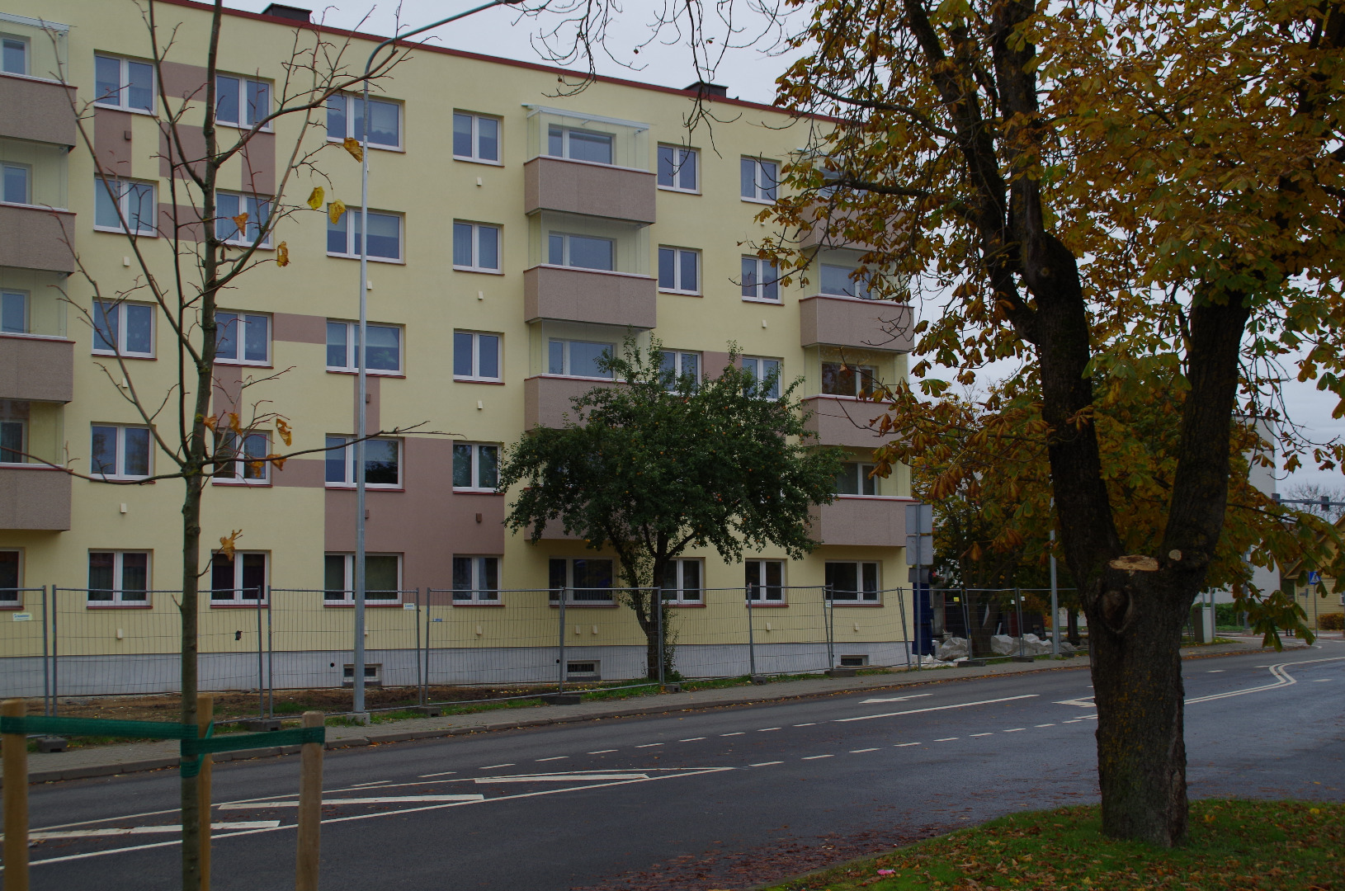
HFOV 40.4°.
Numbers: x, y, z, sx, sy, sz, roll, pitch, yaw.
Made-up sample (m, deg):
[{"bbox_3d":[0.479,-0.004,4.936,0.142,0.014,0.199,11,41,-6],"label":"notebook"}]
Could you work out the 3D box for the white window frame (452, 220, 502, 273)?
[{"bbox_3d":[-4.880,-4.898,45.400,1.390,1.200,0.120,3,-7,-32],"label":"white window frame"}]

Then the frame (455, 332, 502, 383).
[{"bbox_3d":[-4.753,-2.150,44.488,1.360,1.200,0.100,3,-7,-32],"label":"frame"}]

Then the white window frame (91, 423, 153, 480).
[{"bbox_3d":[-12.125,0.170,40.203,1.390,1.200,0.120,3,-7,-32],"label":"white window frame"}]

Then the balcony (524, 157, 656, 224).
[{"bbox_3d":[-2.054,-6.322,46.073,3.313,1.247,0.820,3,-7,-32],"label":"balcony"}]

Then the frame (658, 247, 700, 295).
[{"bbox_3d":[0.153,-4.568,47.822,1.360,1.200,0.100,3,-7,-32],"label":"frame"}]

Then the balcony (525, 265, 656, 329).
[{"bbox_3d":[-2.057,-3.666,46.412,3.418,1.282,0.763,3,-7,-32],"label":"balcony"}]

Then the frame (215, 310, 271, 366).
[{"bbox_3d":[-9.744,-2.434,41.433,1.360,1.200,0.100,3,-7,-32],"label":"frame"}]

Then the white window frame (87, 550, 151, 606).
[{"bbox_3d":[-11.976,2.872,39.505,1.360,1.200,0.100,3,-7,-32],"label":"white window frame"}]

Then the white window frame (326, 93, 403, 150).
[{"bbox_3d":[-7.427,-7.793,44.075,1.980,1.200,0.120,3,-7,-32],"label":"white window frame"}]

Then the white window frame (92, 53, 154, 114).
[{"bbox_3d":[-12.285,-8.087,40.986,1.390,1.200,0.120,3,-7,-32],"label":"white window frame"}]

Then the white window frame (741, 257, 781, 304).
[{"bbox_3d":[2.390,-4.502,50.028,1.390,1.200,0.120,3,-7,-32],"label":"white window frame"}]

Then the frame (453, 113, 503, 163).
[{"bbox_3d":[-4.823,-7.558,45.047,1.360,1.200,0.100,3,-7,-32],"label":"frame"}]

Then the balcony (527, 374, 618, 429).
[{"bbox_3d":[-2.024,-0.934,46.152,3.418,1.298,0.742,3,-7,-32],"label":"balcony"}]

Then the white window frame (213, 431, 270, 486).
[{"bbox_3d":[-9.839,0.291,41.658,1.390,1.200,0.120,3,-7,-32],"label":"white window frame"}]

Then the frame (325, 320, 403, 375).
[{"bbox_3d":[-7.345,-2.292,43.538,1.980,1.200,0.120,3,-7,-32],"label":"frame"}]

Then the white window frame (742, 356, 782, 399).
[{"bbox_3d":[2.393,-1.760,49.736,1.390,1.200,0.120,3,-7,-32],"label":"white window frame"}]

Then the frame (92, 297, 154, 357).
[{"bbox_3d":[-12.165,-2.556,40.470,1.390,1.200,0.120,3,-7,-32],"label":"frame"}]

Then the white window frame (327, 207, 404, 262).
[{"bbox_3d":[-7.388,-5.033,43.804,1.980,1.200,0.120,3,-7,-32],"label":"white window frame"}]

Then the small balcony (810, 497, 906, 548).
[{"bbox_3d":[5.141,2.119,49.643,3.313,1.247,0.820,3,-7,-32],"label":"small balcony"}]

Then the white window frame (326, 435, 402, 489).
[{"bbox_3d":[-7.207,0.406,42.681,1.950,1.200,0.100,3,-7,-32],"label":"white window frame"}]

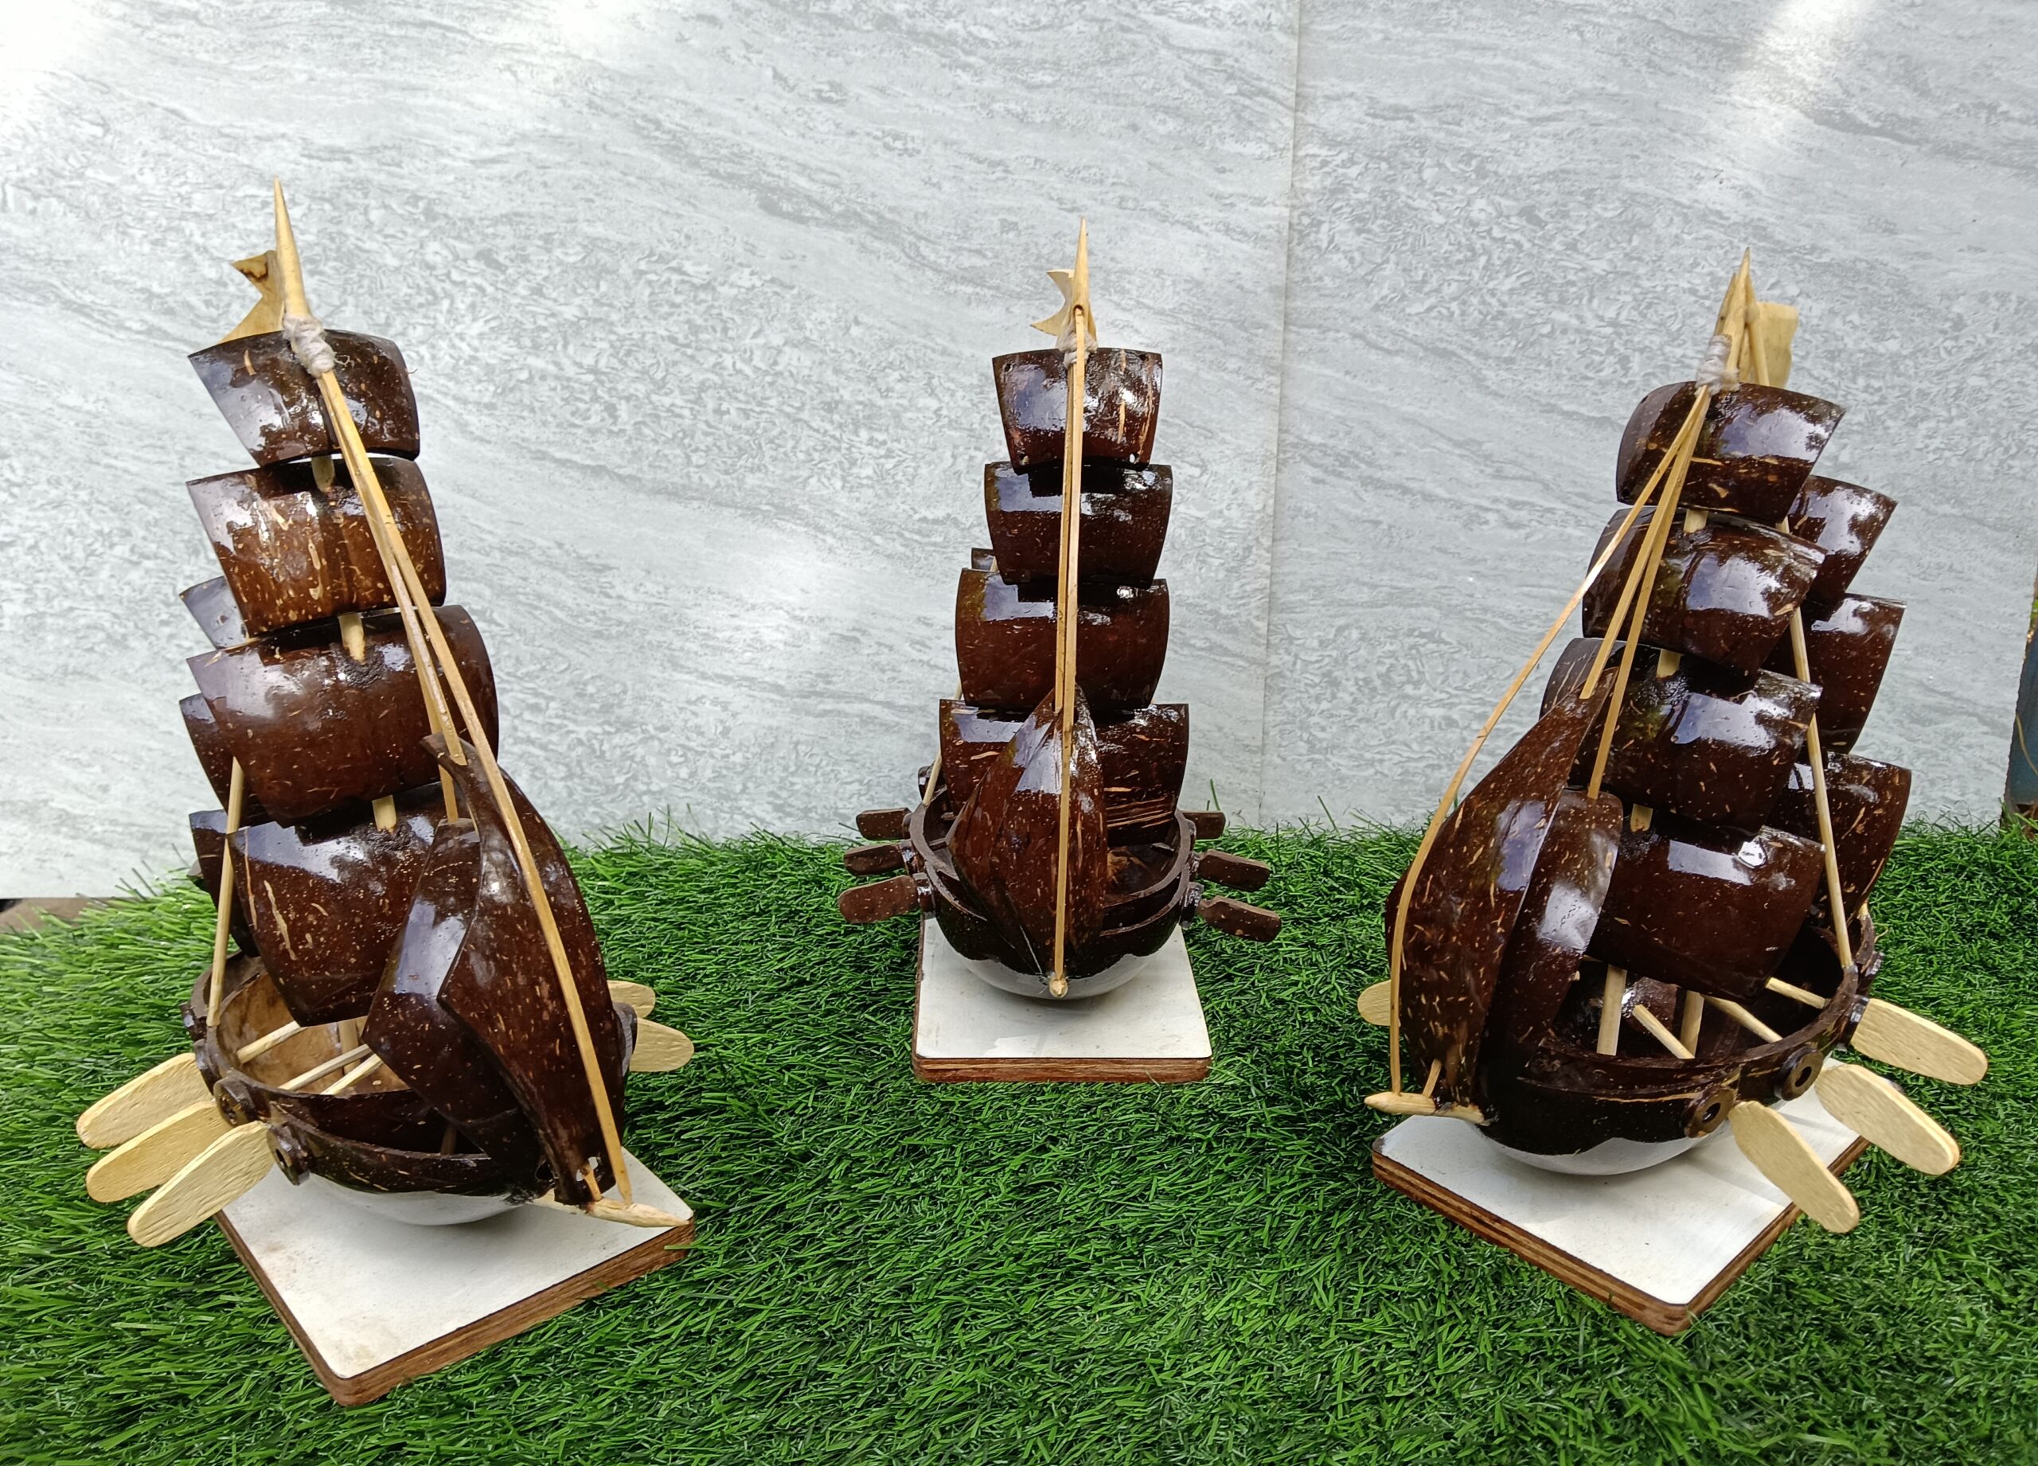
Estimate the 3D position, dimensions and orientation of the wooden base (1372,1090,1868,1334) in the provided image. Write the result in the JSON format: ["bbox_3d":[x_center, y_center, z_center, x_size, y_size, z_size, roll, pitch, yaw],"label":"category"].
[{"bbox_3d":[0.229,0.146,0.559,0.187,0.012,0.113,-16,25,-40],"label":"wooden base"}]

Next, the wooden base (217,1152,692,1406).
[{"bbox_3d":[-0.208,0.152,0.528,0.114,0.012,0.187,-16,25,-40],"label":"wooden base"}]

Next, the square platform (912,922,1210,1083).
[{"bbox_3d":[0.016,0.102,0.682,0.116,0.012,0.187,0,19,-1],"label":"square platform"}]

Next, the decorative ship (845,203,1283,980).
[{"bbox_3d":[0.016,-0.035,0.586,0.183,0.308,0.217,1,19,0],"label":"decorative ship"}]

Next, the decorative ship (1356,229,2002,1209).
[{"bbox_3d":[0.199,0.008,0.480,0.223,0.299,0.183,-16,25,-39],"label":"decorative ship"}]

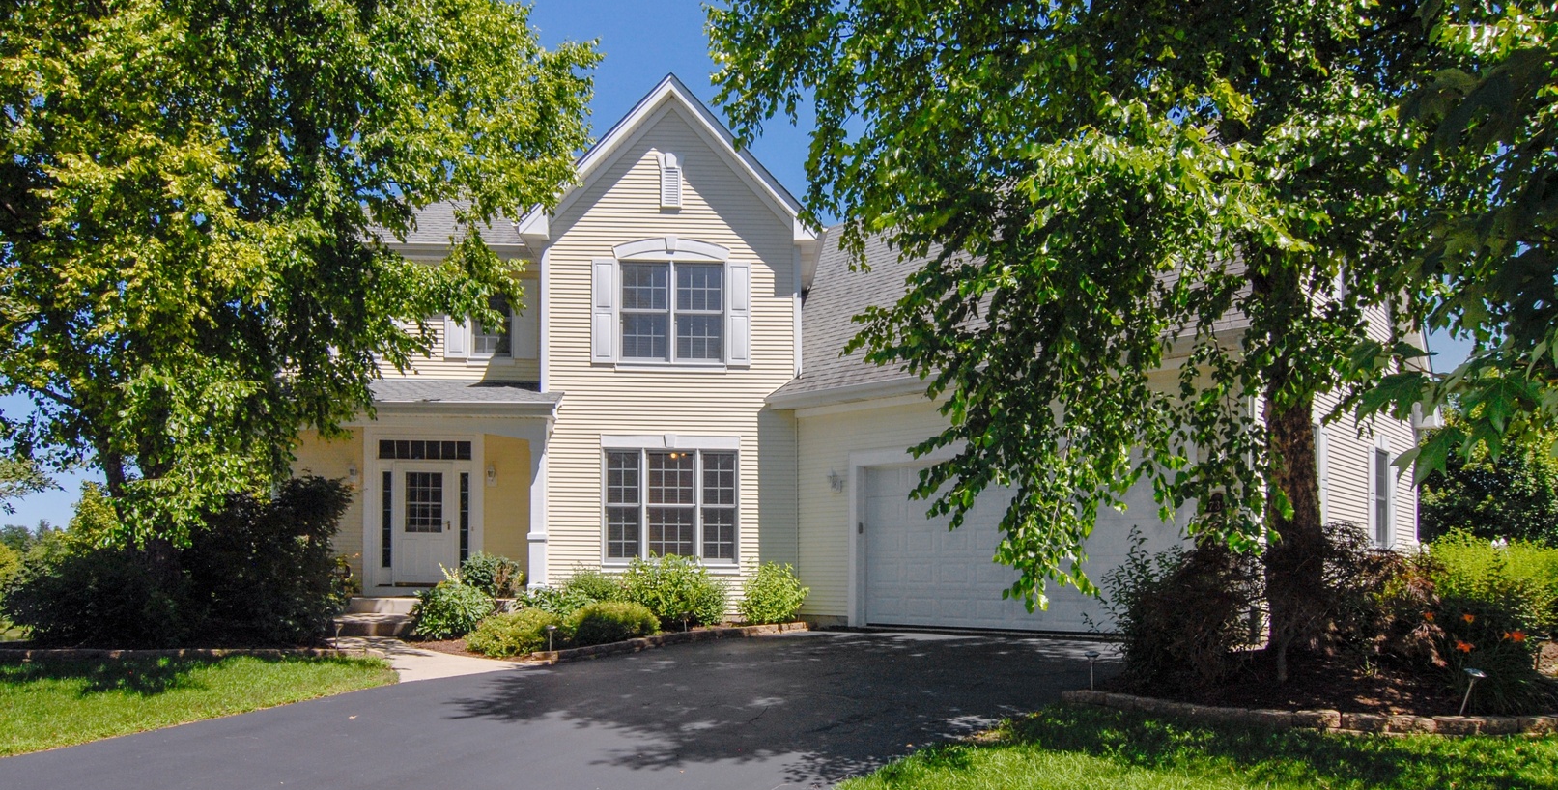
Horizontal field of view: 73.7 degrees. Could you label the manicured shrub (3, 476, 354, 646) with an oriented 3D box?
[{"bbox_3d":[-8.400,2.270,14.600,4.500,2.250,2.100,1,-5,-2],"label":"manicured shrub"}]

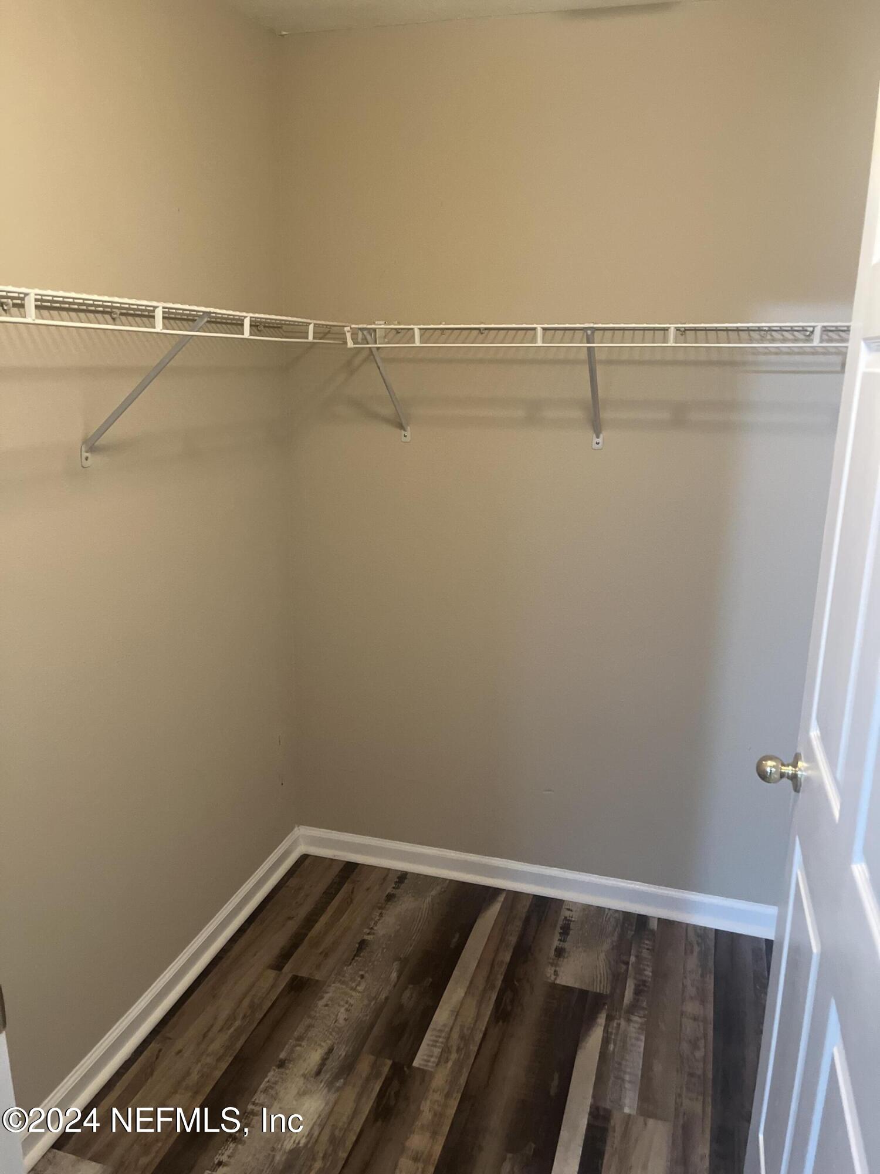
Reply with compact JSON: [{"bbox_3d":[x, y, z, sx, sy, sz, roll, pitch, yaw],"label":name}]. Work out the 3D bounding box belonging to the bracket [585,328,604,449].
[{"bbox_3d":[0.387,-0.490,2.216,0.027,0.311,0.312,5,15,16],"label":"bracket"}]

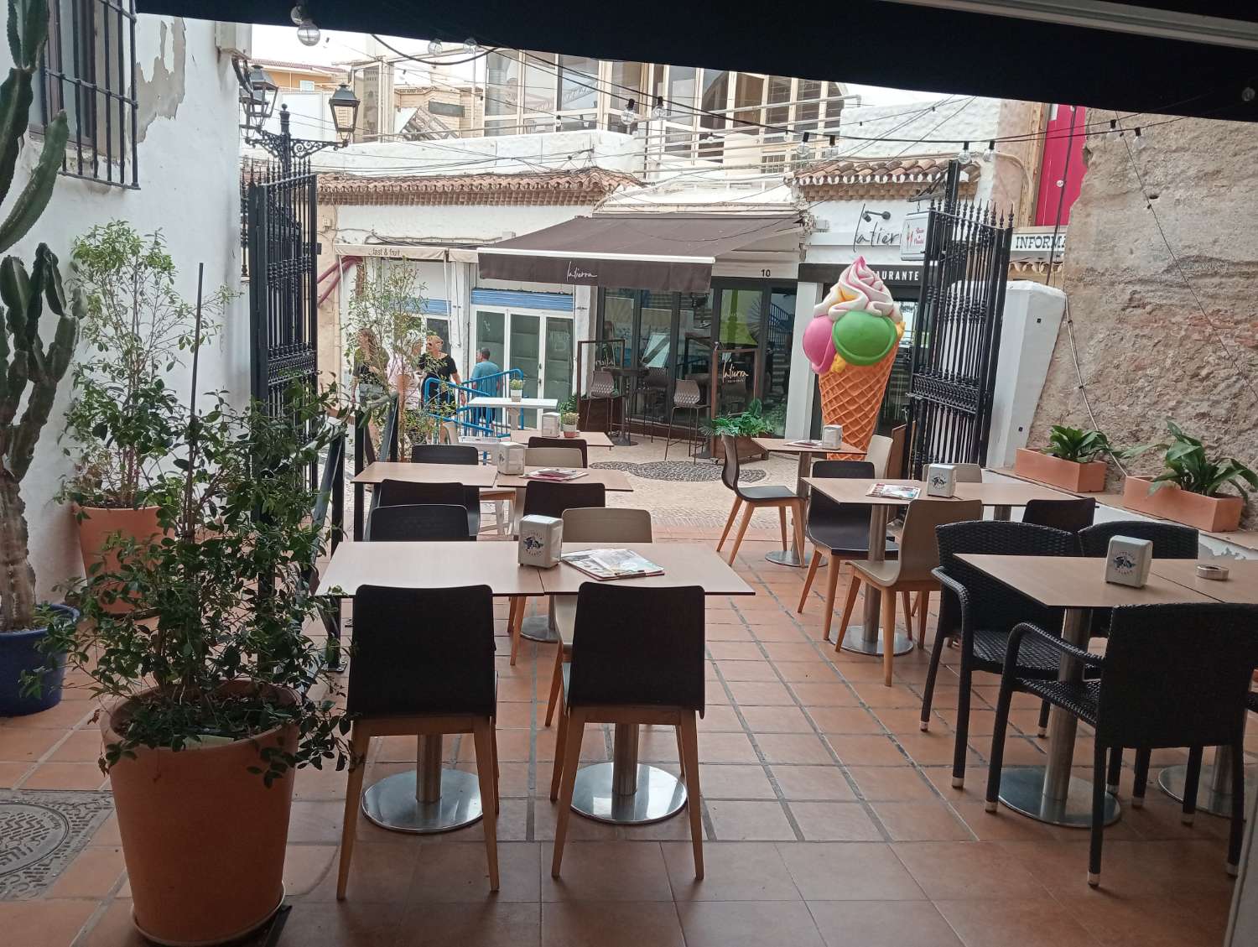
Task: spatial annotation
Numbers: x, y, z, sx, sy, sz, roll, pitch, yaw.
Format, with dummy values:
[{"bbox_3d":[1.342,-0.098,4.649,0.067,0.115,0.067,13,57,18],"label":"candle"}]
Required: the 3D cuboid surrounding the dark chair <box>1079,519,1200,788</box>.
[{"bbox_3d":[1.974,0.630,3.699,0.560,0.830,0.540,1,9,-12],"label":"dark chair"}]

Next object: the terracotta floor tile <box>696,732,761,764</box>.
[{"bbox_3d":[0.321,0.992,3.660,0.250,0.015,0.250,2,9,-6],"label":"terracotta floor tile"}]

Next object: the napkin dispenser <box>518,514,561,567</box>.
[{"bbox_3d":[-0.269,0.206,3.085,0.106,0.141,0.088,6,10,14],"label":"napkin dispenser"}]

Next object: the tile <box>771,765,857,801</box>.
[{"bbox_3d":[0.615,1.037,3.404,0.245,0.010,0.242,2,10,-6],"label":"tile"}]

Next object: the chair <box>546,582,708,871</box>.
[{"bbox_3d":[-0.010,0.661,2.940,0.435,0.815,0.500,2,9,-5],"label":"chair"}]

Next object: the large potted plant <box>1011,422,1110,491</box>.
[{"bbox_3d":[2.812,-0.129,6.620,0.220,0.380,0.640,0,9,-16],"label":"large potted plant"}]

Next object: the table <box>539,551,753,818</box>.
[{"bbox_3d":[0.001,0.654,3.194,0.605,0.750,0.590,1,10,-10],"label":"table"}]

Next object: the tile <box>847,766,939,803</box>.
[{"bbox_3d":[0.888,1.058,3.458,0.250,0.015,0.250,2,9,-6],"label":"tile"}]

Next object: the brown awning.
[{"bbox_3d":[0.109,-3.083,13.992,3.700,1.100,2.250,9,11,33],"label":"brown awning"}]

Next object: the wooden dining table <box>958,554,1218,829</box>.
[{"bbox_3d":[1.440,0.709,3.327,0.605,0.750,0.590,2,10,-9],"label":"wooden dining table"}]

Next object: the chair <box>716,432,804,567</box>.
[{"bbox_3d":[0.838,0.149,6.409,0.500,0.800,0.430,2,10,-9],"label":"chair"}]

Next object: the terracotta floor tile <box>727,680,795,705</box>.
[{"bbox_3d":[0.543,0.903,4.157,0.246,0.010,0.247,2,10,-6],"label":"terracotta floor tile"}]

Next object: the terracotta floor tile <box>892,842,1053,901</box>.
[{"bbox_3d":[0.973,1.141,2.921,0.340,0.010,0.310,2,10,-6],"label":"terracotta floor tile"}]

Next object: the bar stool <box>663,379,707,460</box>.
[{"bbox_3d":[0.760,-0.682,12.916,0.470,1.050,0.500,7,10,26],"label":"bar stool"}]

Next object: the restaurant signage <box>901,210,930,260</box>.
[{"bbox_3d":[2.763,-2.277,9.800,0.080,0.450,0.380,-1,10,-23],"label":"restaurant signage"}]

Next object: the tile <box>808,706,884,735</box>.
[{"bbox_3d":[0.840,0.970,3.973,0.250,0.015,0.250,2,9,-6],"label":"tile"}]

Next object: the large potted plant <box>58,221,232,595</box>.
[{"bbox_3d":[-2.264,-0.257,4.720,0.800,1.780,0.720,2,10,-6],"label":"large potted plant"}]

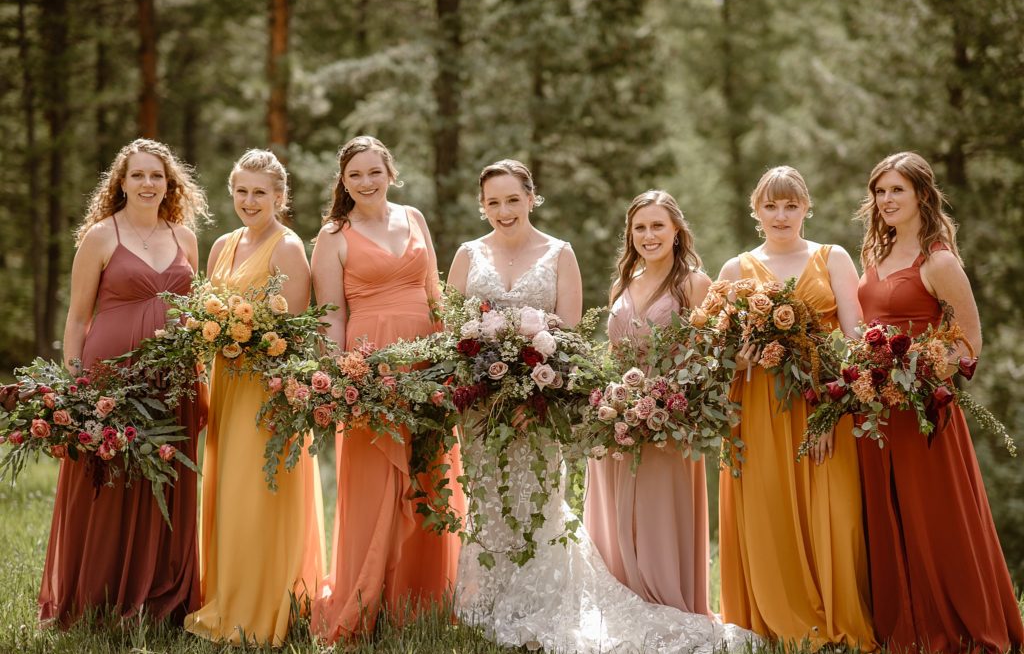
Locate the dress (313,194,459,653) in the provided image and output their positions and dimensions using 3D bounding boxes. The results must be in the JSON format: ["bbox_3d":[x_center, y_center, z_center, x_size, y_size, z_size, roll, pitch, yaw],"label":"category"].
[{"bbox_3d":[-0.428,0.326,8.404,0.526,1.481,0.500,0,2,-14],"label":"dress"}]

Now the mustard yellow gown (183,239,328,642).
[{"bbox_3d":[-0.867,0.363,8.170,0.460,1.390,0.450,0,2,18],"label":"mustard yellow gown"}]

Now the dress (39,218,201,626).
[{"bbox_3d":[-1.390,0.322,8.577,0.562,1.408,0.500,-1,2,-20],"label":"dress"}]

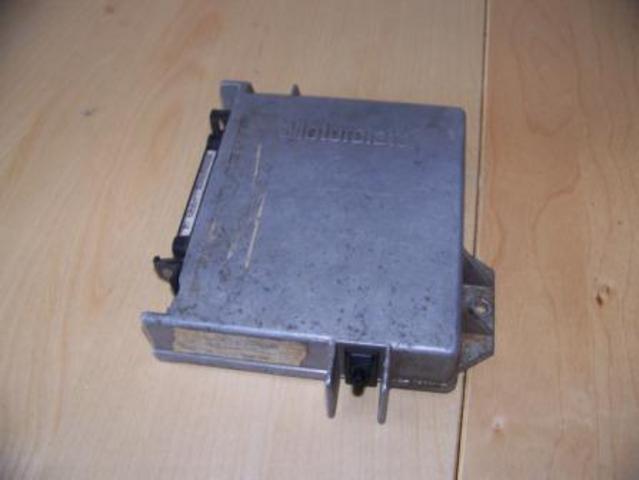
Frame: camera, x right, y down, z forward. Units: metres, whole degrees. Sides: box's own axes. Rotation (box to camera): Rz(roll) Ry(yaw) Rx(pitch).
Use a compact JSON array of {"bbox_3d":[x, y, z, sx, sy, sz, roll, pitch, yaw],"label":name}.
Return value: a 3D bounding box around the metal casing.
[{"bbox_3d":[0.007,-0.006,0.378,0.192,0.056,0.205,5,57,6],"label":"metal casing"}]

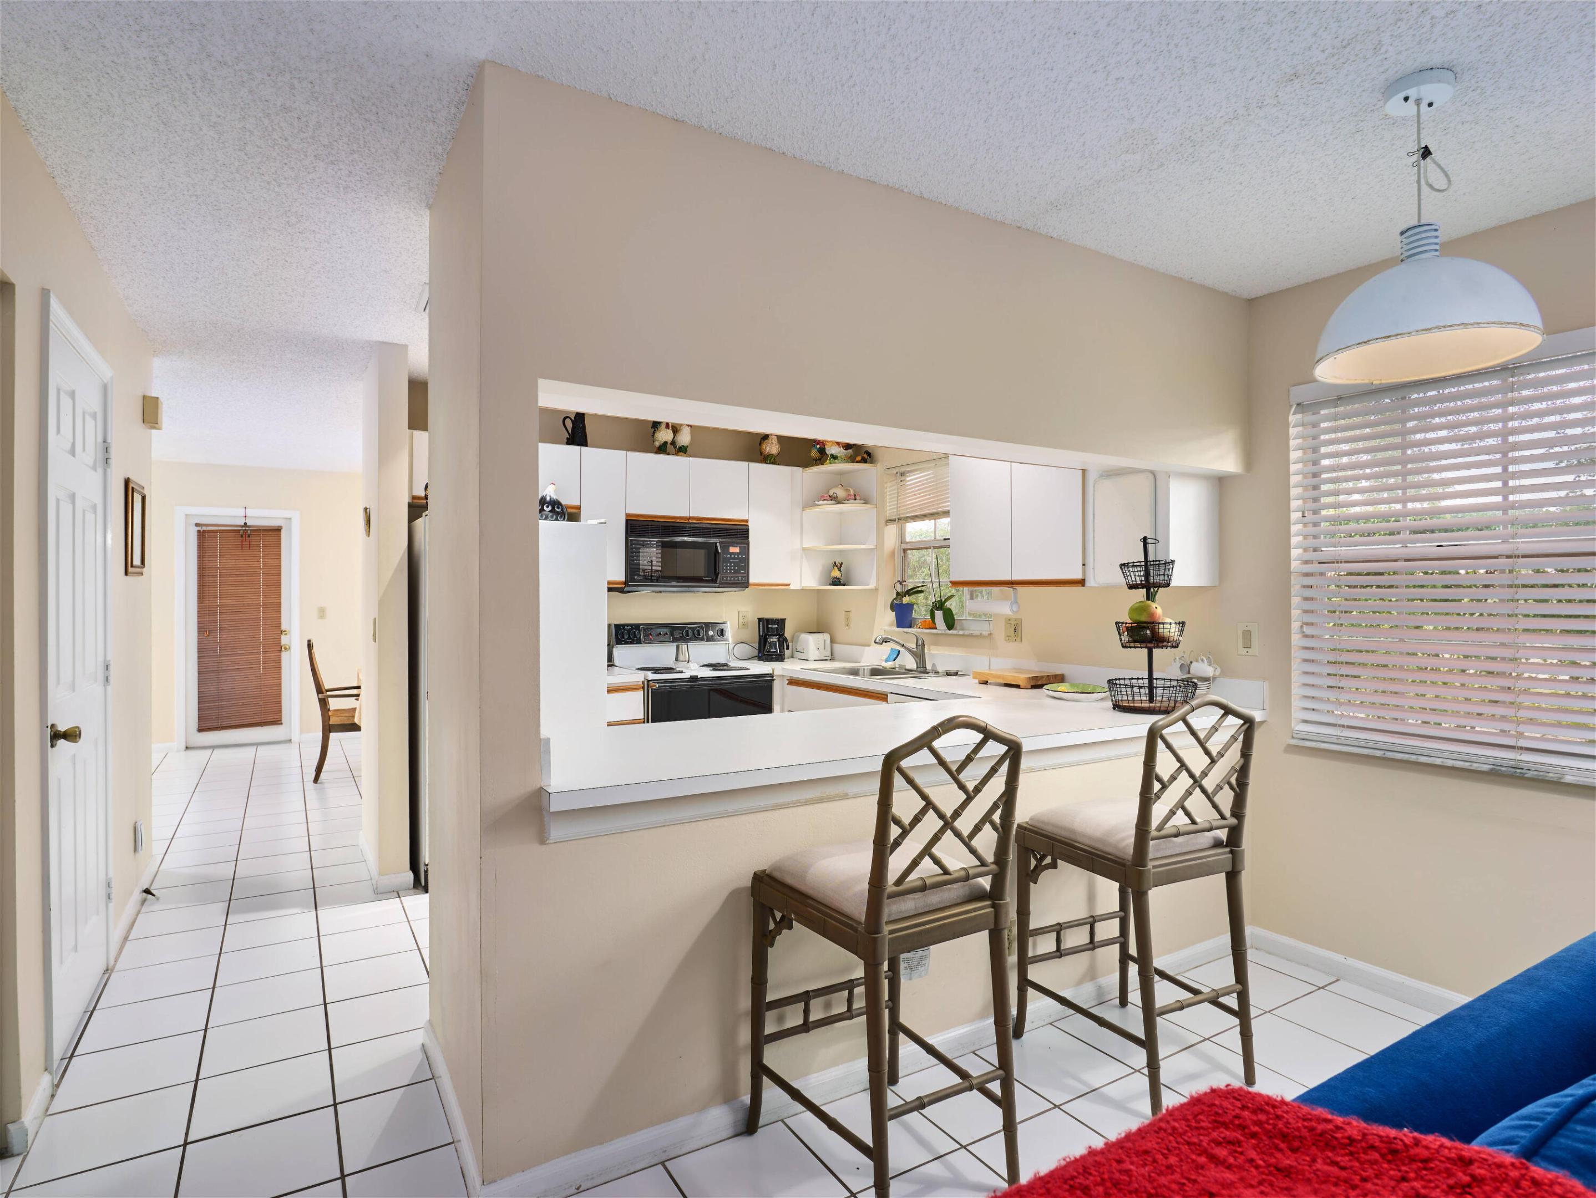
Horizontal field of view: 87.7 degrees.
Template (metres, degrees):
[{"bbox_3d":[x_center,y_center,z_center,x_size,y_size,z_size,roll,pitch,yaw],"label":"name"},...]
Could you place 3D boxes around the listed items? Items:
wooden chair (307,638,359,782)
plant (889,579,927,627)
[{"bbox_3d":[-3.375,0.806,6.322,0.595,1.018,0.564,0,0,-27],"label":"wooden chair"},{"bbox_3d":[0.668,0.034,5.057,0.181,0.296,0.202,0,0,-31],"label":"plant"}]

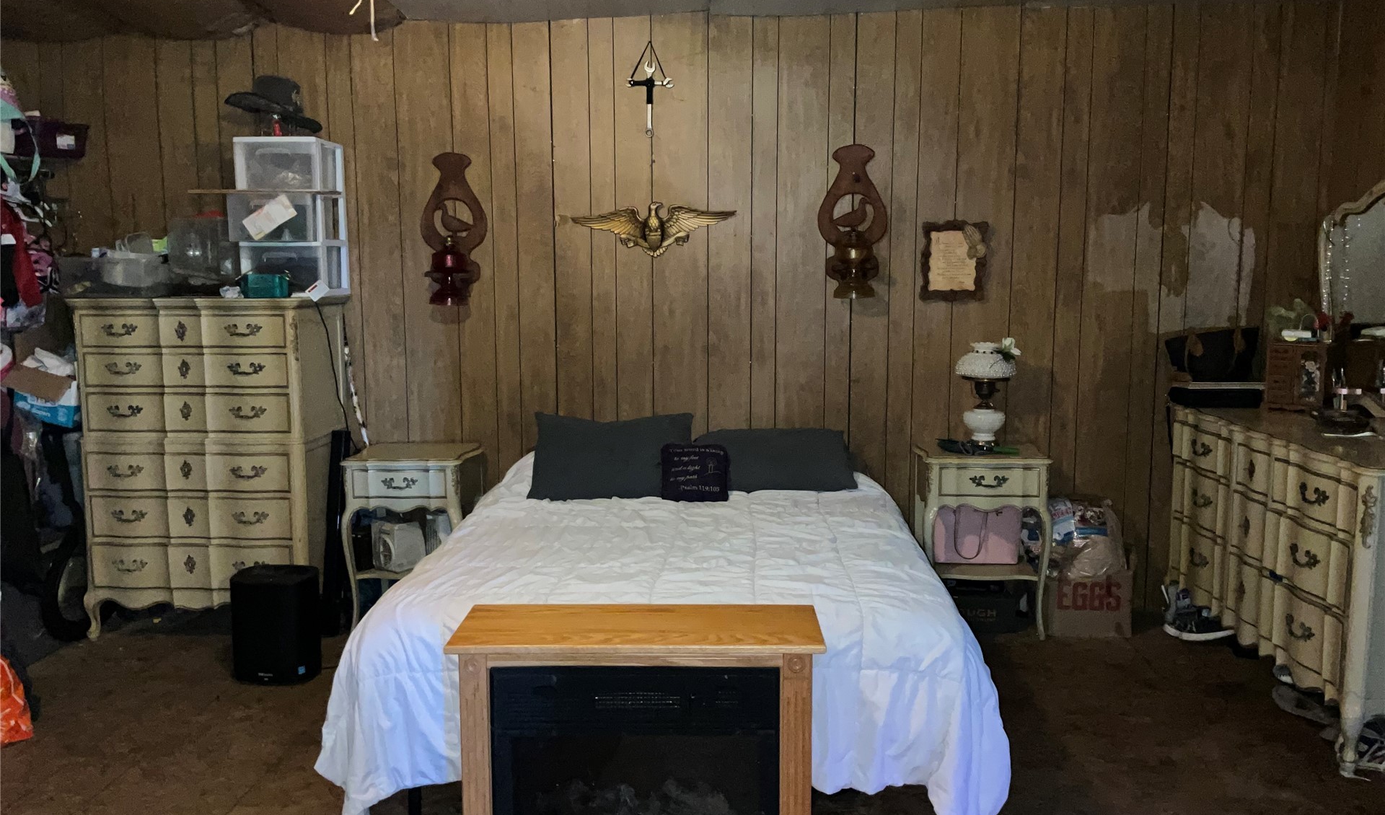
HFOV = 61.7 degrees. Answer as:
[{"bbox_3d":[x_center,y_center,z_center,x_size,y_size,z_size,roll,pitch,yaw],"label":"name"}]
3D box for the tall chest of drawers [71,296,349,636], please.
[{"bbox_3d":[-1.870,0.223,4.609,0.890,1.300,0.480,0,7,3],"label":"tall chest of drawers"}]

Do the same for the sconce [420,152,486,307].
[{"bbox_3d":[-0.976,-0.717,4.717,0.265,0.625,0.170,0,7,4],"label":"sconce"}]

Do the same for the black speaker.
[{"bbox_3d":[-1.466,0.759,4.092,0.250,0.365,0.230,2,7,14],"label":"black speaker"}]

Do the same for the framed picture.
[{"bbox_3d":[1.054,-0.589,4.663,0.275,0.325,0.030,0,7,4],"label":"framed picture"}]

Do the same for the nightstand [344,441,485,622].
[{"bbox_3d":[-1.099,0.525,4.622,0.470,0.695,0.370,0,7,3],"label":"nightstand"}]

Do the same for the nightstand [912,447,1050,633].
[{"bbox_3d":[1.126,0.523,4.597,0.470,0.695,0.370,0,7,3],"label":"nightstand"}]

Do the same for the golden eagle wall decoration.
[{"bbox_3d":[-0.160,-0.722,4.717,0.675,0.230,0.050,0,7,4],"label":"golden eagle wall decoration"}]

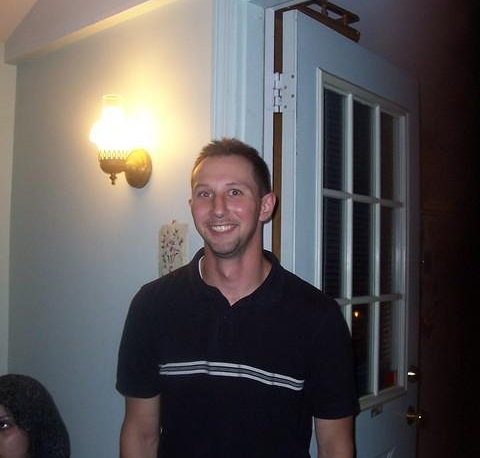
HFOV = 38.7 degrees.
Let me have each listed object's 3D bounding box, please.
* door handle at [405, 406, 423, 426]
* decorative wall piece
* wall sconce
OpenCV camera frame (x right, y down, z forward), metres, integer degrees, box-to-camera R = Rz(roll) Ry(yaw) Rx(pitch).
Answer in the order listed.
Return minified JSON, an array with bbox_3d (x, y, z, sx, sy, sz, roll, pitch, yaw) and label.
[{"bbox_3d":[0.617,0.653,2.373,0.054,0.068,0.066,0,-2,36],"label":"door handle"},{"bbox_3d":[-0.191,0.058,1.924,0.015,0.172,0.128,3,-3,-44],"label":"decorative wall piece"},{"bbox_3d":[-0.360,-0.264,2.012,0.160,0.262,0.137,3,-3,-44],"label":"wall sconce"}]

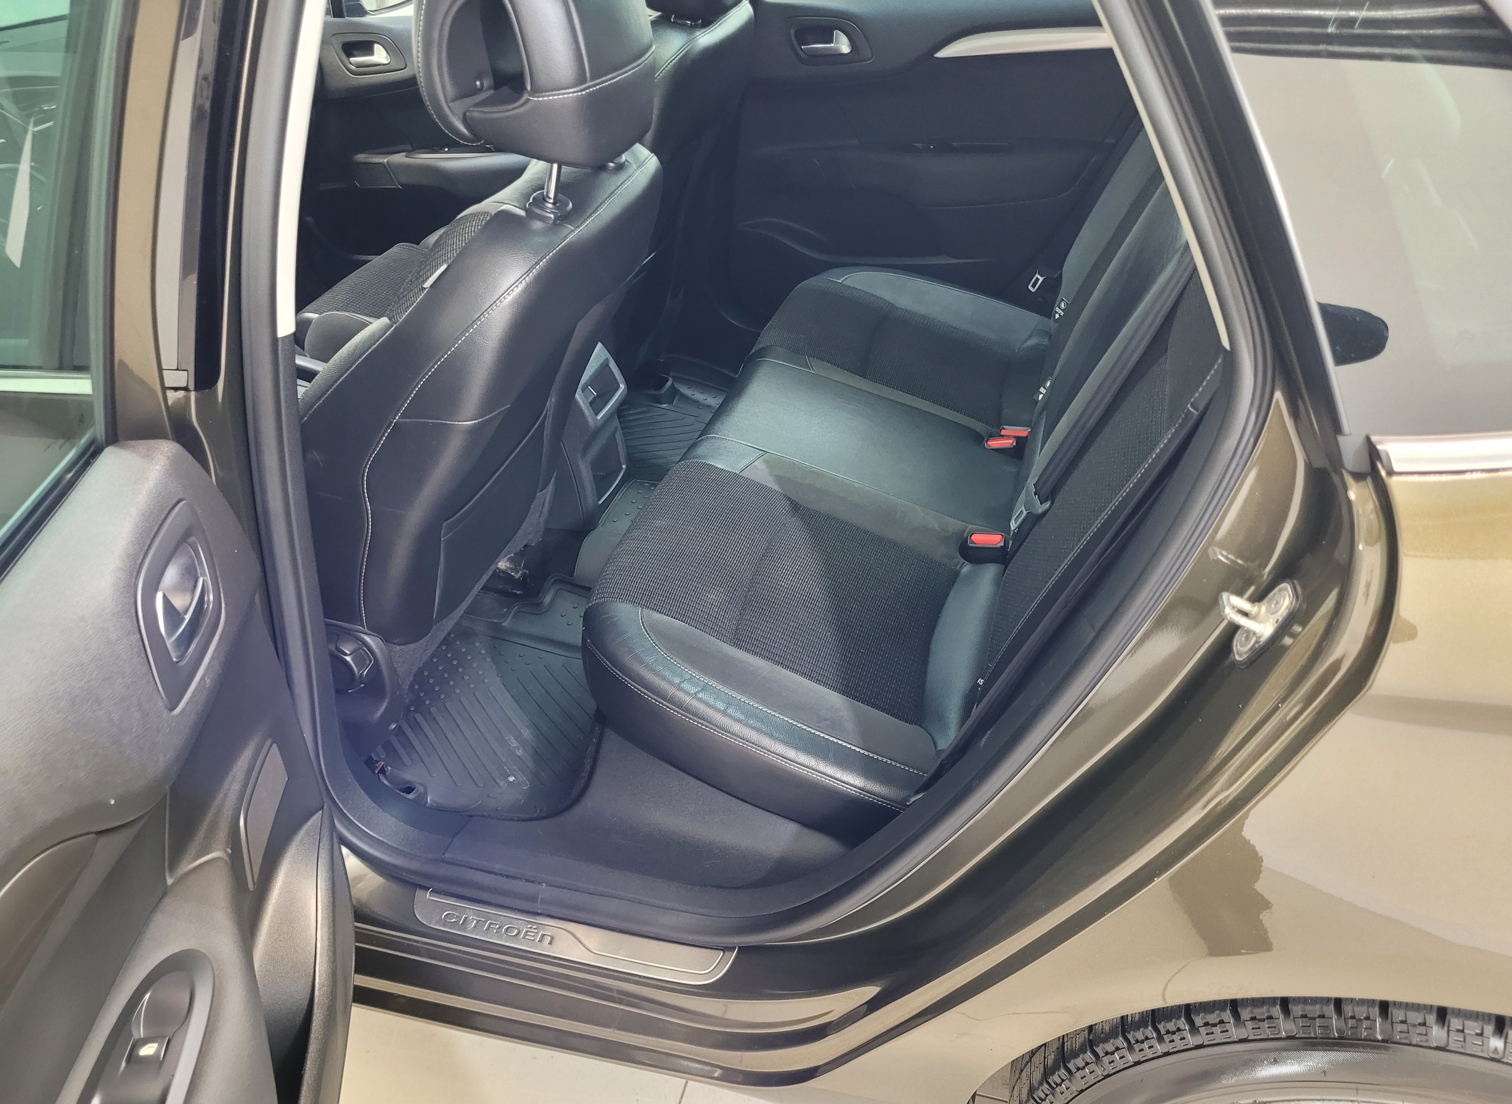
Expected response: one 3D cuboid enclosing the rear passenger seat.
[{"bbox_3d":[0.306,-0.260,1.490,0.780,0.640,1.280,8,38,16],"label":"rear passenger seat"}]

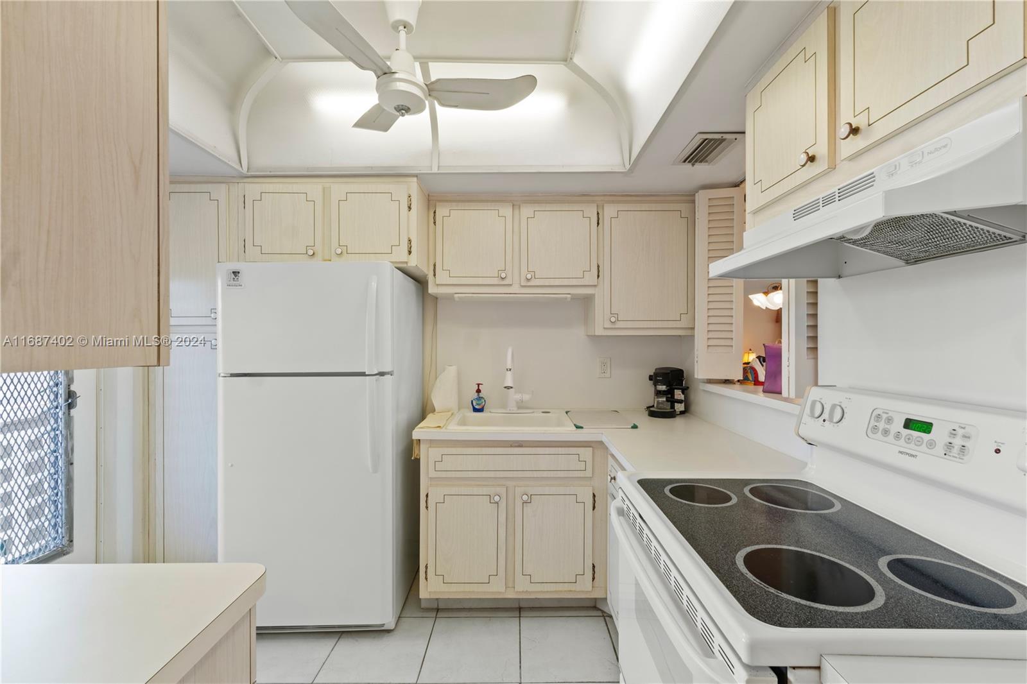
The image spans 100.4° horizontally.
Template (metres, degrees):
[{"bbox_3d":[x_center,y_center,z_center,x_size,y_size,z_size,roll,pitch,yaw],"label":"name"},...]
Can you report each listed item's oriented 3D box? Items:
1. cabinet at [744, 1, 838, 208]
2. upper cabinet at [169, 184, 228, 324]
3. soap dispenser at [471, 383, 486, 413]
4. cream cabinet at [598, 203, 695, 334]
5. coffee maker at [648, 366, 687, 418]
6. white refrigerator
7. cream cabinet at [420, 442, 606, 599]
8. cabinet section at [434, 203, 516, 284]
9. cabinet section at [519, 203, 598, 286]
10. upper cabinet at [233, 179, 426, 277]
[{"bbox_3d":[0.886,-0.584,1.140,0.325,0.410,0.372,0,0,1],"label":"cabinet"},{"bbox_3d":[-1.567,-0.437,2.416,0.380,0.695,0.615,0,0,1],"label":"upper cabinet"},{"bbox_3d":[-0.212,0.341,2.620,0.083,0.174,0.050,0,0,-2],"label":"soap dispenser"},{"bbox_3d":[0.750,-0.418,2.524,0.571,0.763,0.325,0,0,1],"label":"cream cabinet"},{"bbox_3d":[0.910,0.293,2.537,0.180,0.290,0.200,0,0,43],"label":"coffee maker"},{"bbox_3d":[-0.940,0.491,2.290,0.798,1.710,0.695,0,0,1],"label":"white refrigerator"},{"bbox_3d":[0.003,0.872,2.396,0.914,0.773,0.615,0,0,1],"label":"cream cabinet"},{"bbox_3d":[-0.220,-0.549,2.535,0.440,0.460,0.300,0,1,0],"label":"cabinet section"},{"bbox_3d":[0.255,-0.545,2.535,0.440,0.460,0.300,0,1,0],"label":"cabinet section"},{"bbox_3d":[-0.913,-0.589,2.405,0.886,0.431,0.615,0,0,1],"label":"upper cabinet"}]

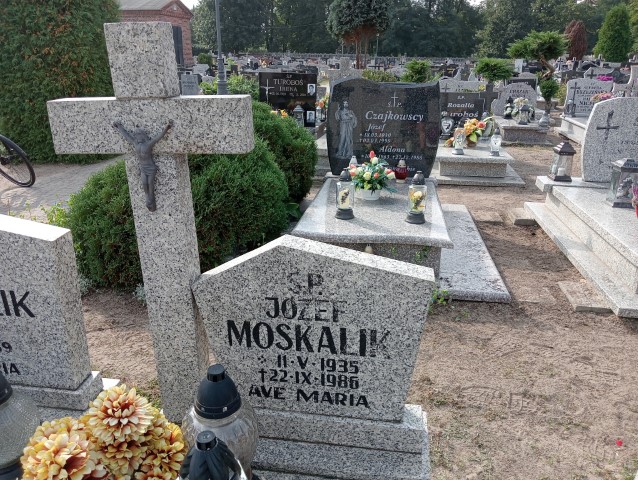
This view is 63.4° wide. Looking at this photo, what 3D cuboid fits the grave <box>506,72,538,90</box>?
[{"bbox_3d":[6.034,-4.627,15.364,0.905,0.651,0.150,3,20,9],"label":"grave"}]

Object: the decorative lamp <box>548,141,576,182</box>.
[{"bbox_3d":[2.276,-0.733,4.811,0.170,0.345,0.170,3,19,8],"label":"decorative lamp"}]

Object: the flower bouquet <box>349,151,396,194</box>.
[{"bbox_3d":[0.414,-0.507,3.990,0.370,0.370,0.320,2,20,8],"label":"flower bouquet"}]

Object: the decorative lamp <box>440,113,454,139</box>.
[{"bbox_3d":[1.929,-1.706,7.762,0.190,0.380,0.140,3,19,8],"label":"decorative lamp"}]

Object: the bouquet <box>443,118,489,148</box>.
[{"bbox_3d":[1.978,-1.423,6.826,0.573,0.320,0.380,3,20,9],"label":"bouquet"}]

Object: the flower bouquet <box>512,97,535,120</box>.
[{"bbox_3d":[3.894,-2.470,9.767,0.419,0.414,0.350,3,20,9],"label":"flower bouquet"}]

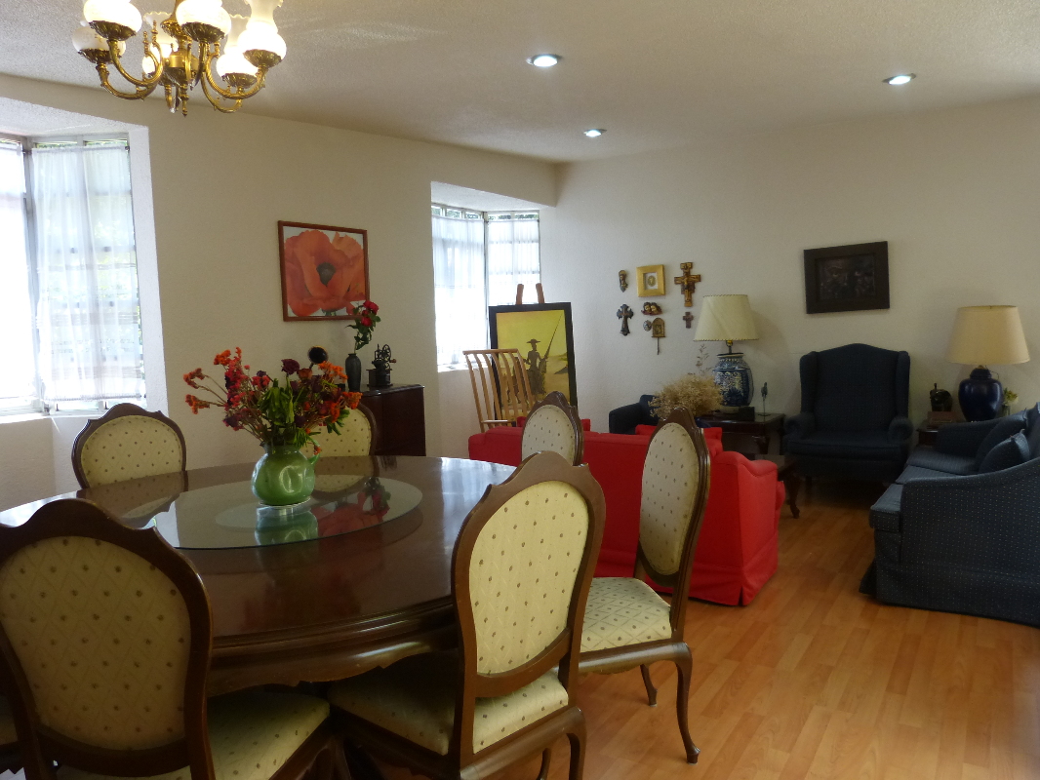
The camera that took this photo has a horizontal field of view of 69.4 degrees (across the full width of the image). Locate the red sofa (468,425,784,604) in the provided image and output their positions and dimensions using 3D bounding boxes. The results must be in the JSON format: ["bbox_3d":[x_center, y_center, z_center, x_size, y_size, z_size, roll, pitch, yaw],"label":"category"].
[{"bbox_3d":[0.568,0.568,4.136,1.550,0.740,0.760,2,7,33],"label":"red sofa"}]

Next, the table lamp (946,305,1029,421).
[{"bbox_3d":[3.009,-0.156,4.832,0.520,0.781,0.520,2,7,33],"label":"table lamp"}]

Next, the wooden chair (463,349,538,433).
[{"bbox_3d":[0.128,0.296,5.103,0.740,1.120,0.600,3,7,38],"label":"wooden chair"}]

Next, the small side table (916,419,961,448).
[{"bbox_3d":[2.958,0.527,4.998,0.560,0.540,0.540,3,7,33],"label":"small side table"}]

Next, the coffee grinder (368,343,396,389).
[{"bbox_3d":[-0.887,-0.160,4.824,0.163,0.282,0.135,-5,7,-31],"label":"coffee grinder"}]

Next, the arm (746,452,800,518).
[{"bbox_3d":[1.394,0.639,4.795,0.680,0.420,0.640,3,7,33],"label":"arm"}]

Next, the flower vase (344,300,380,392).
[{"bbox_3d":[-0.959,-0.251,4.470,0.200,0.530,0.170,-1,6,0],"label":"flower vase"}]

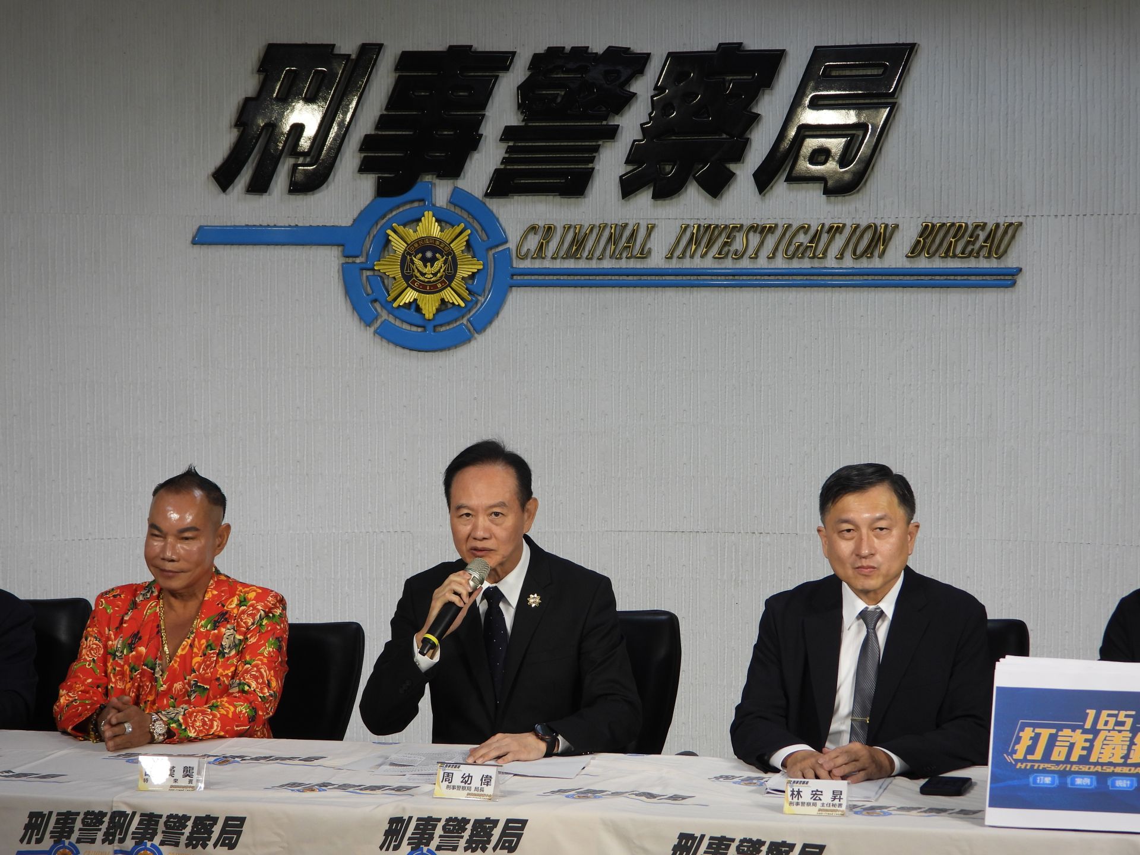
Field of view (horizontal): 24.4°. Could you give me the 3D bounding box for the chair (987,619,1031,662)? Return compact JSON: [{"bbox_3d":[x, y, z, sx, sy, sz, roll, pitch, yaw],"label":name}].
[{"bbox_3d":[0.660,0.892,5.228,0.620,0.980,0.640,1,3,12],"label":"chair"}]

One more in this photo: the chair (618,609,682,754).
[{"bbox_3d":[-0.040,0.883,5.428,0.620,0.970,0.640,1,3,12],"label":"chair"}]

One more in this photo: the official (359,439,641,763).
[{"bbox_3d":[-0.150,0.705,5.159,0.550,1.350,0.720,1,3,13],"label":"official"}]

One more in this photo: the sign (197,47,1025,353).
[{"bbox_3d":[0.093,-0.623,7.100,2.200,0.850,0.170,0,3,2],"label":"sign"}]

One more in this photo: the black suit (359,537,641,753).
[{"bbox_3d":[-0.140,0.577,5.223,0.540,0.680,0.440,1,3,13],"label":"black suit"}]

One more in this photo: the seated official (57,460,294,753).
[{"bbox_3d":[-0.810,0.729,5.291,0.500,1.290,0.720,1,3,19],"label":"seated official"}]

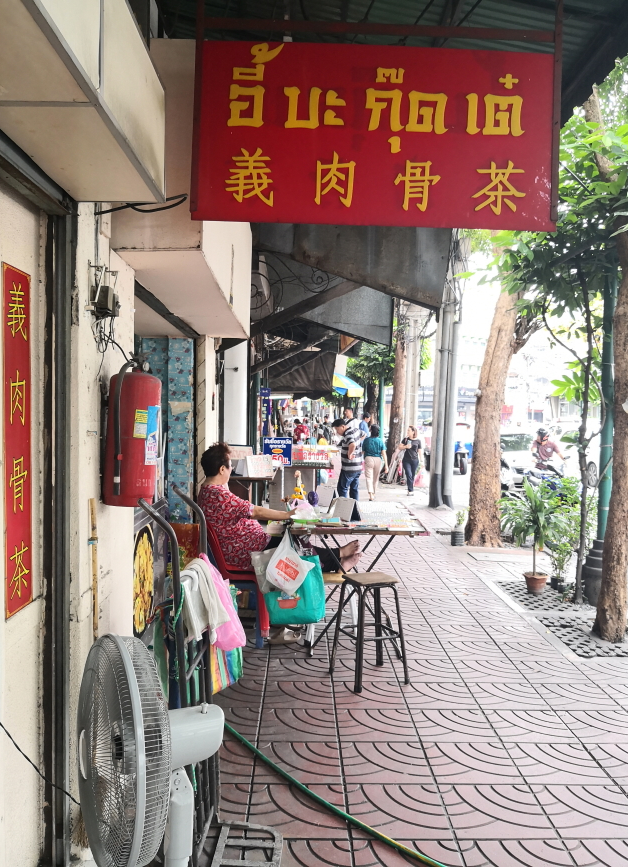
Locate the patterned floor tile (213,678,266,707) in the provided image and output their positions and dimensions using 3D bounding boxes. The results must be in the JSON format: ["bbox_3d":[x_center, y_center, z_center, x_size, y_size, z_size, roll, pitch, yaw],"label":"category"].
[{"bbox_3d":[-0.479,1.490,3.831,0.395,0.030,0.385,1,1,-1],"label":"patterned floor tile"}]

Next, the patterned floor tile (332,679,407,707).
[{"bbox_3d":[0.325,1.580,4.047,0.400,0.035,0.395,1,1,-1],"label":"patterned floor tile"}]

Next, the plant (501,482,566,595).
[{"bbox_3d":[2.106,0.991,6.519,0.694,1.123,0.660,1,2,-1],"label":"plant"}]

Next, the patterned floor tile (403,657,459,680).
[{"bbox_3d":[0.735,1.577,4.450,0.400,0.035,0.395,1,1,-1],"label":"patterned floor tile"}]

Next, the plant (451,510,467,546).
[{"bbox_3d":[1.929,1.245,8.932,0.225,0.482,0.200,1,2,-1],"label":"plant"}]

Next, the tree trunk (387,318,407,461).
[{"bbox_3d":[2.516,-1.122,20.500,0.400,5.000,0.400,4,1,0],"label":"tree trunk"}]

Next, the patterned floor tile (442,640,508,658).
[{"bbox_3d":[1.144,1.574,4.852,0.400,0.035,0.395,1,1,-1],"label":"patterned floor tile"}]

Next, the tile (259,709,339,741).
[{"bbox_3d":[-0.084,1.584,3.645,0.400,0.035,0.395,1,1,-1],"label":"tile"}]

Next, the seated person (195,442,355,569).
[{"bbox_3d":[-0.260,0.531,4.950,1.149,0.922,0.550,1,1,-6],"label":"seated person"}]

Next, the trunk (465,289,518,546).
[{"bbox_3d":[2.387,-0.296,9.093,0.560,3.550,0.500,1,1,-1],"label":"trunk"}]

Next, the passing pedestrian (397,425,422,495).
[{"bbox_3d":[2.158,0.607,15.200,0.520,1.573,0.360,1,1,9],"label":"passing pedestrian"}]

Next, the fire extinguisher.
[{"bbox_3d":[-0.684,-0.011,2.550,0.190,0.575,0.195,4,1,20],"label":"fire extinguisher"}]

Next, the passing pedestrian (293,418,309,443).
[{"bbox_3d":[-0.357,0.457,19.300,0.480,1.680,0.360,0,1,-27],"label":"passing pedestrian"}]

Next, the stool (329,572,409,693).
[{"bbox_3d":[0.348,1.204,4.187,0.360,0.625,0.360,0,1,-25],"label":"stool"}]

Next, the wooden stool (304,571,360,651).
[{"bbox_3d":[0.135,1.239,4.820,0.360,0.440,0.350,1,1,-1],"label":"wooden stool"}]

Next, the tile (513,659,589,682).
[{"bbox_3d":[1.489,1.513,4.245,0.395,0.030,0.385,1,1,-1],"label":"tile"}]

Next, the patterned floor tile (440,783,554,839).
[{"bbox_3d":[0.726,1.530,2.719,0.395,0.030,0.385,1,1,-1],"label":"patterned floor tile"}]

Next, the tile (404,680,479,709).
[{"bbox_3d":[0.723,1.540,3.934,0.400,0.030,0.395,1,1,-1],"label":"tile"}]

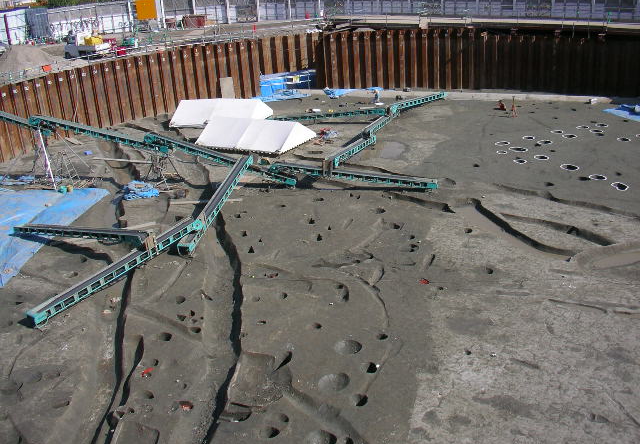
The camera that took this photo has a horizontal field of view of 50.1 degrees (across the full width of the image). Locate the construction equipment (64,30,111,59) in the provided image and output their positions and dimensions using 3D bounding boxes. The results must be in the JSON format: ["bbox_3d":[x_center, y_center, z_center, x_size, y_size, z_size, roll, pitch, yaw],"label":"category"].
[{"bbox_3d":[-17.030,-13.020,50.110,3.350,1.800,1.460,11,29,31],"label":"construction equipment"}]

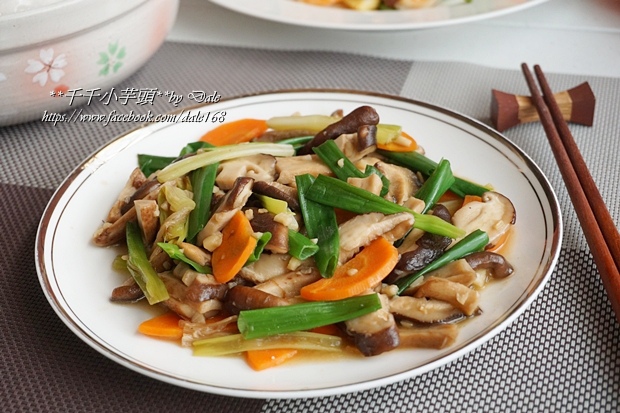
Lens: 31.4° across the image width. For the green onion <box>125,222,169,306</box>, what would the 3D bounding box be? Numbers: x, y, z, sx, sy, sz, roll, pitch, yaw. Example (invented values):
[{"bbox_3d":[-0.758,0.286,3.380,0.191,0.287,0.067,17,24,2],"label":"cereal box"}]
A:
[{"bbox_3d":[-0.075,0.026,0.507,0.010,0.007,0.046,-15,54,-16],"label":"green onion"}]

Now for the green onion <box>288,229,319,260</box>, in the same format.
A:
[{"bbox_3d":[-0.005,0.015,0.479,0.016,0.008,0.010,34,40,-1],"label":"green onion"}]

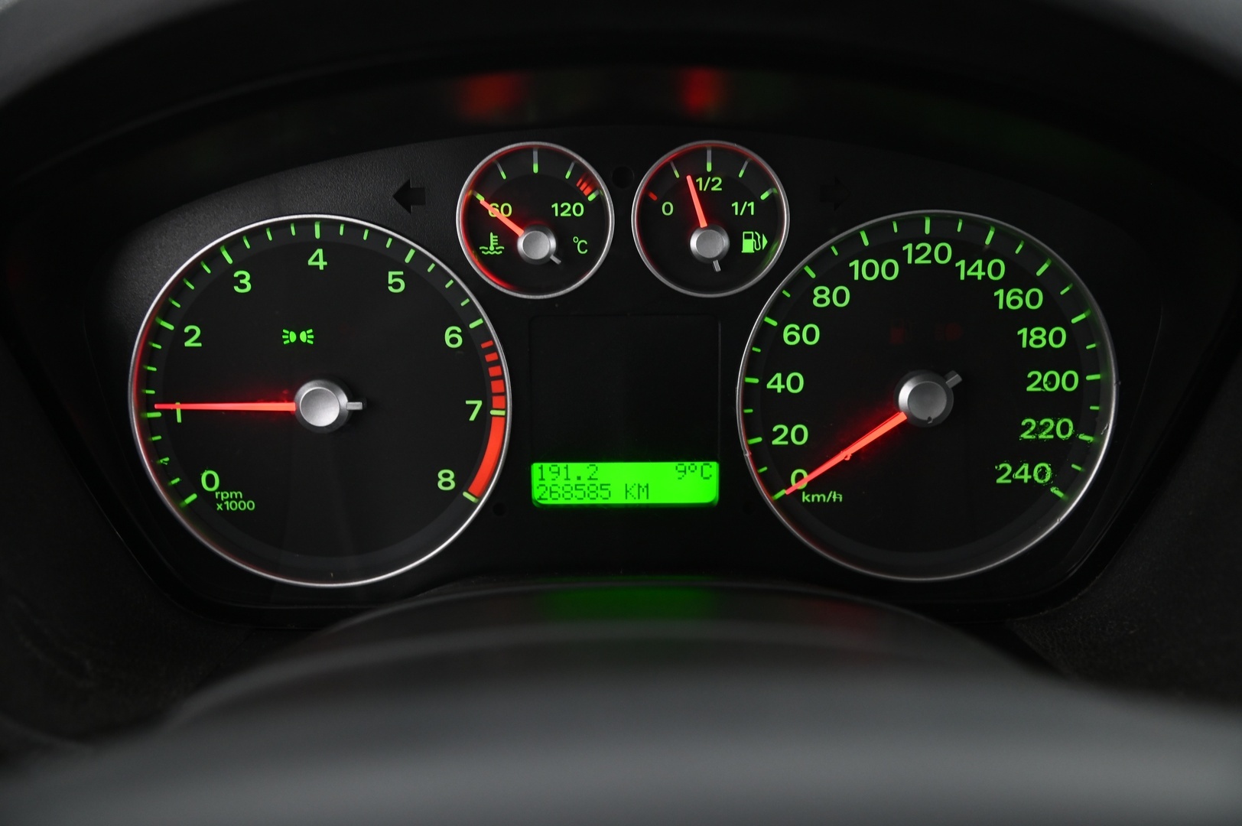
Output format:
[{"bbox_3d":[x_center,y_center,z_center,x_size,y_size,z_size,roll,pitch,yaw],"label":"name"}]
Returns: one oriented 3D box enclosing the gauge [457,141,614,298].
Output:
[{"bbox_3d":[-0.023,-0.054,0.381,0.043,0.042,0.015,0,12,0],"label":"gauge"}]

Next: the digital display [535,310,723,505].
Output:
[{"bbox_3d":[0.001,-0.002,0.391,0.053,0.055,0.008,0,12,0],"label":"digital display"}]

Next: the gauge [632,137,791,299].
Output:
[{"bbox_3d":[0.024,-0.054,0.381,0.042,0.042,0.015,0,12,0],"label":"gauge"}]

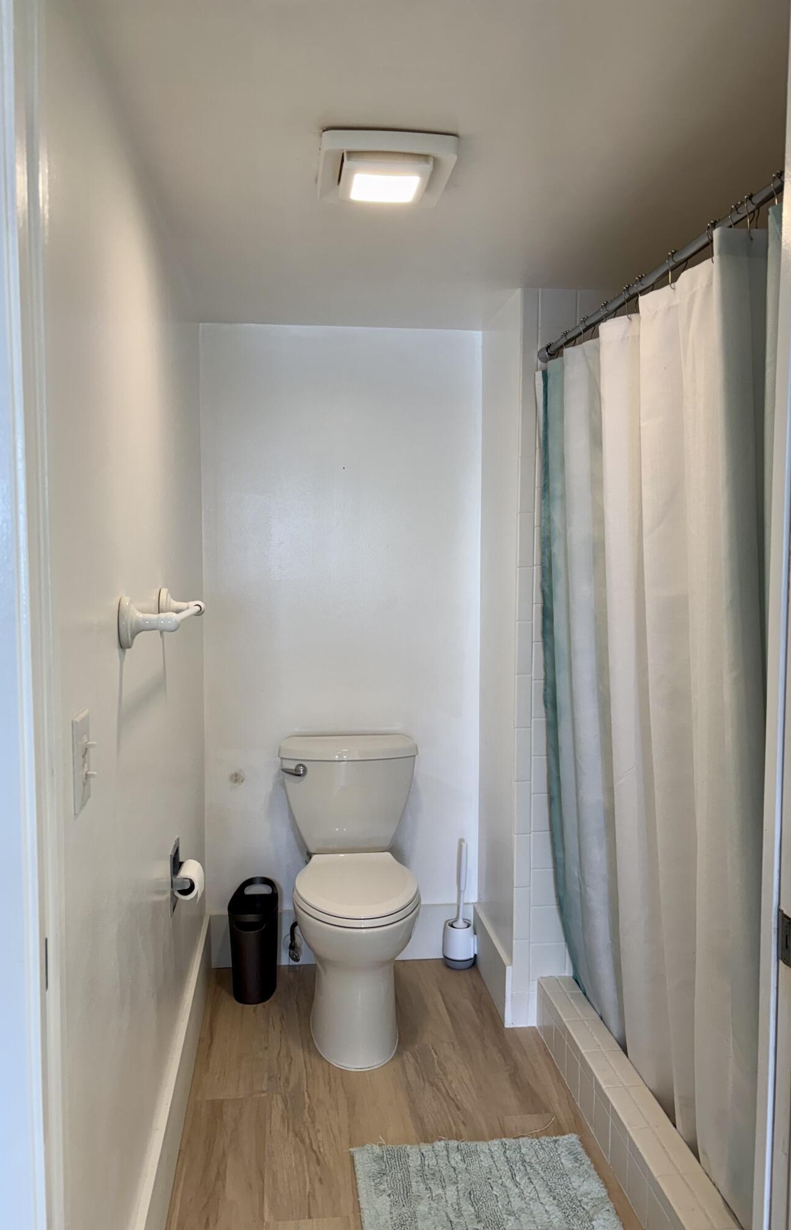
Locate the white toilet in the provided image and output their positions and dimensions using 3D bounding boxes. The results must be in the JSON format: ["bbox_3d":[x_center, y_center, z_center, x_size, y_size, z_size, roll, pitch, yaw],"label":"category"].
[{"bbox_3d":[-0.123,0.807,2.740,0.430,0.780,0.690,0,4,-6],"label":"white toilet"}]

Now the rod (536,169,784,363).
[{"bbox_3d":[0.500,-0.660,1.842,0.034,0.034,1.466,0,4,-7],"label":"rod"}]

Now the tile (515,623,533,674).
[{"bbox_3d":[0.366,0.094,2.623,0.052,0.152,0.010,0,4,-7],"label":"tile"}]

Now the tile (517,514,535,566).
[{"bbox_3d":[0.368,-0.211,2.604,0.050,0.152,0.010,0,4,-7],"label":"tile"}]

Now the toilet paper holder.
[{"bbox_3d":[-0.497,0.622,2.194,0.064,0.150,0.145,0,4,-7],"label":"toilet paper holder"}]

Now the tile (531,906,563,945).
[{"bbox_3d":[0.446,0.898,2.692,0.108,0.108,0.010,0,4,-7],"label":"tile"}]

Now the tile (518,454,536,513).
[{"bbox_3d":[0.369,-0.364,2.593,0.050,0.152,0.010,0,4,-7],"label":"tile"}]

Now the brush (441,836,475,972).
[{"bbox_3d":[0.214,0.964,3.086,0.106,0.416,0.102,0,4,-7],"label":"brush"}]

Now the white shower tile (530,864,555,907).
[{"bbox_3d":[0.446,0.788,2.684,0.108,0.108,0.010,0,4,-7],"label":"white shower tile"}]

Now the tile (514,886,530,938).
[{"bbox_3d":[0.364,0.865,2.679,0.050,0.152,0.010,0,4,-7],"label":"tile"}]

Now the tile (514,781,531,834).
[{"bbox_3d":[0.366,0.553,2.657,0.052,0.152,0.010,0,4,-7],"label":"tile"}]

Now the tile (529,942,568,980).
[{"bbox_3d":[0.447,1.012,2.701,0.108,0.108,0.010,0,4,-7],"label":"tile"}]

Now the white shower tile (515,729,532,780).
[{"bbox_3d":[0.366,0.399,2.646,0.052,0.152,0.010,0,4,-7],"label":"white shower tile"}]

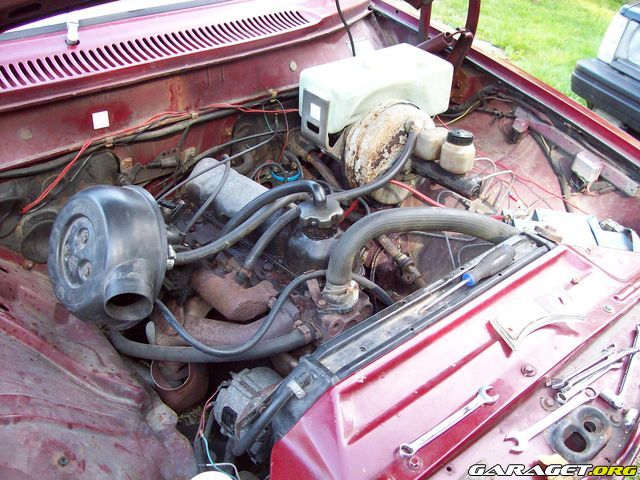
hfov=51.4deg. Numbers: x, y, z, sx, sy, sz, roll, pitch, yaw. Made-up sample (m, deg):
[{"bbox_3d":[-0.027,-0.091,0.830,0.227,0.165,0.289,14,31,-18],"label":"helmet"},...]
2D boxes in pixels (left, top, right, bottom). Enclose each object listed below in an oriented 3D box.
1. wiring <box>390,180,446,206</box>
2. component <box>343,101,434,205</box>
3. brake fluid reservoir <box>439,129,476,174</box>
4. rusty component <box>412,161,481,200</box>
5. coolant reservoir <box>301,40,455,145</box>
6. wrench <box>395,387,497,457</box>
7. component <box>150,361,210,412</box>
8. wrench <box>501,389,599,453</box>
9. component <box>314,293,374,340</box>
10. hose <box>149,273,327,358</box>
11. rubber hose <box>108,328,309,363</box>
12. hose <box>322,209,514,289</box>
[{"bbox_3d":[0.184,-0.088,1.260,0.145,0.025,0.030,31,44,34],"label":"wiring"},{"bbox_3d":[0.155,-0.175,1.384,0.210,0.210,0.110,-24,43,-33],"label":"component"},{"bbox_3d":[0.248,-0.160,1.200,0.061,0.068,0.061,0,37,0],"label":"brake fluid reservoir"},{"bbox_3d":[0.237,-0.115,1.235,0.042,0.042,0.150,-25,37,-29],"label":"rusty component"},{"bbox_3d":[0.118,-0.321,1.440,0.300,0.120,0.150,-21,42,-31],"label":"coolant reservoir"},{"bbox_3d":[0.163,0.226,0.825,0.170,0.010,0.030,-20,44,-29],"label":"wrench"},{"bbox_3d":[-0.231,0.242,1.100,0.090,0.080,0.080,-12,39,-15],"label":"component"},{"bbox_3d":[0.284,0.216,0.815,0.150,0.011,0.028,-21,42,-25],"label":"wrench"},{"bbox_3d":[0.035,0.116,1.000,0.075,0.050,0.060,-25,44,-29],"label":"component"},{"bbox_3d":[-0.121,0.110,0.985,0.250,0.090,0.055,-8,38,-10],"label":"hose"},{"bbox_3d":[-0.173,0.165,1.030,0.300,0.050,0.050,3,37,4],"label":"rubber hose"},{"bbox_3d":[0.159,0.010,1.015,0.315,0.110,0.060,-14,40,-18],"label":"hose"}]

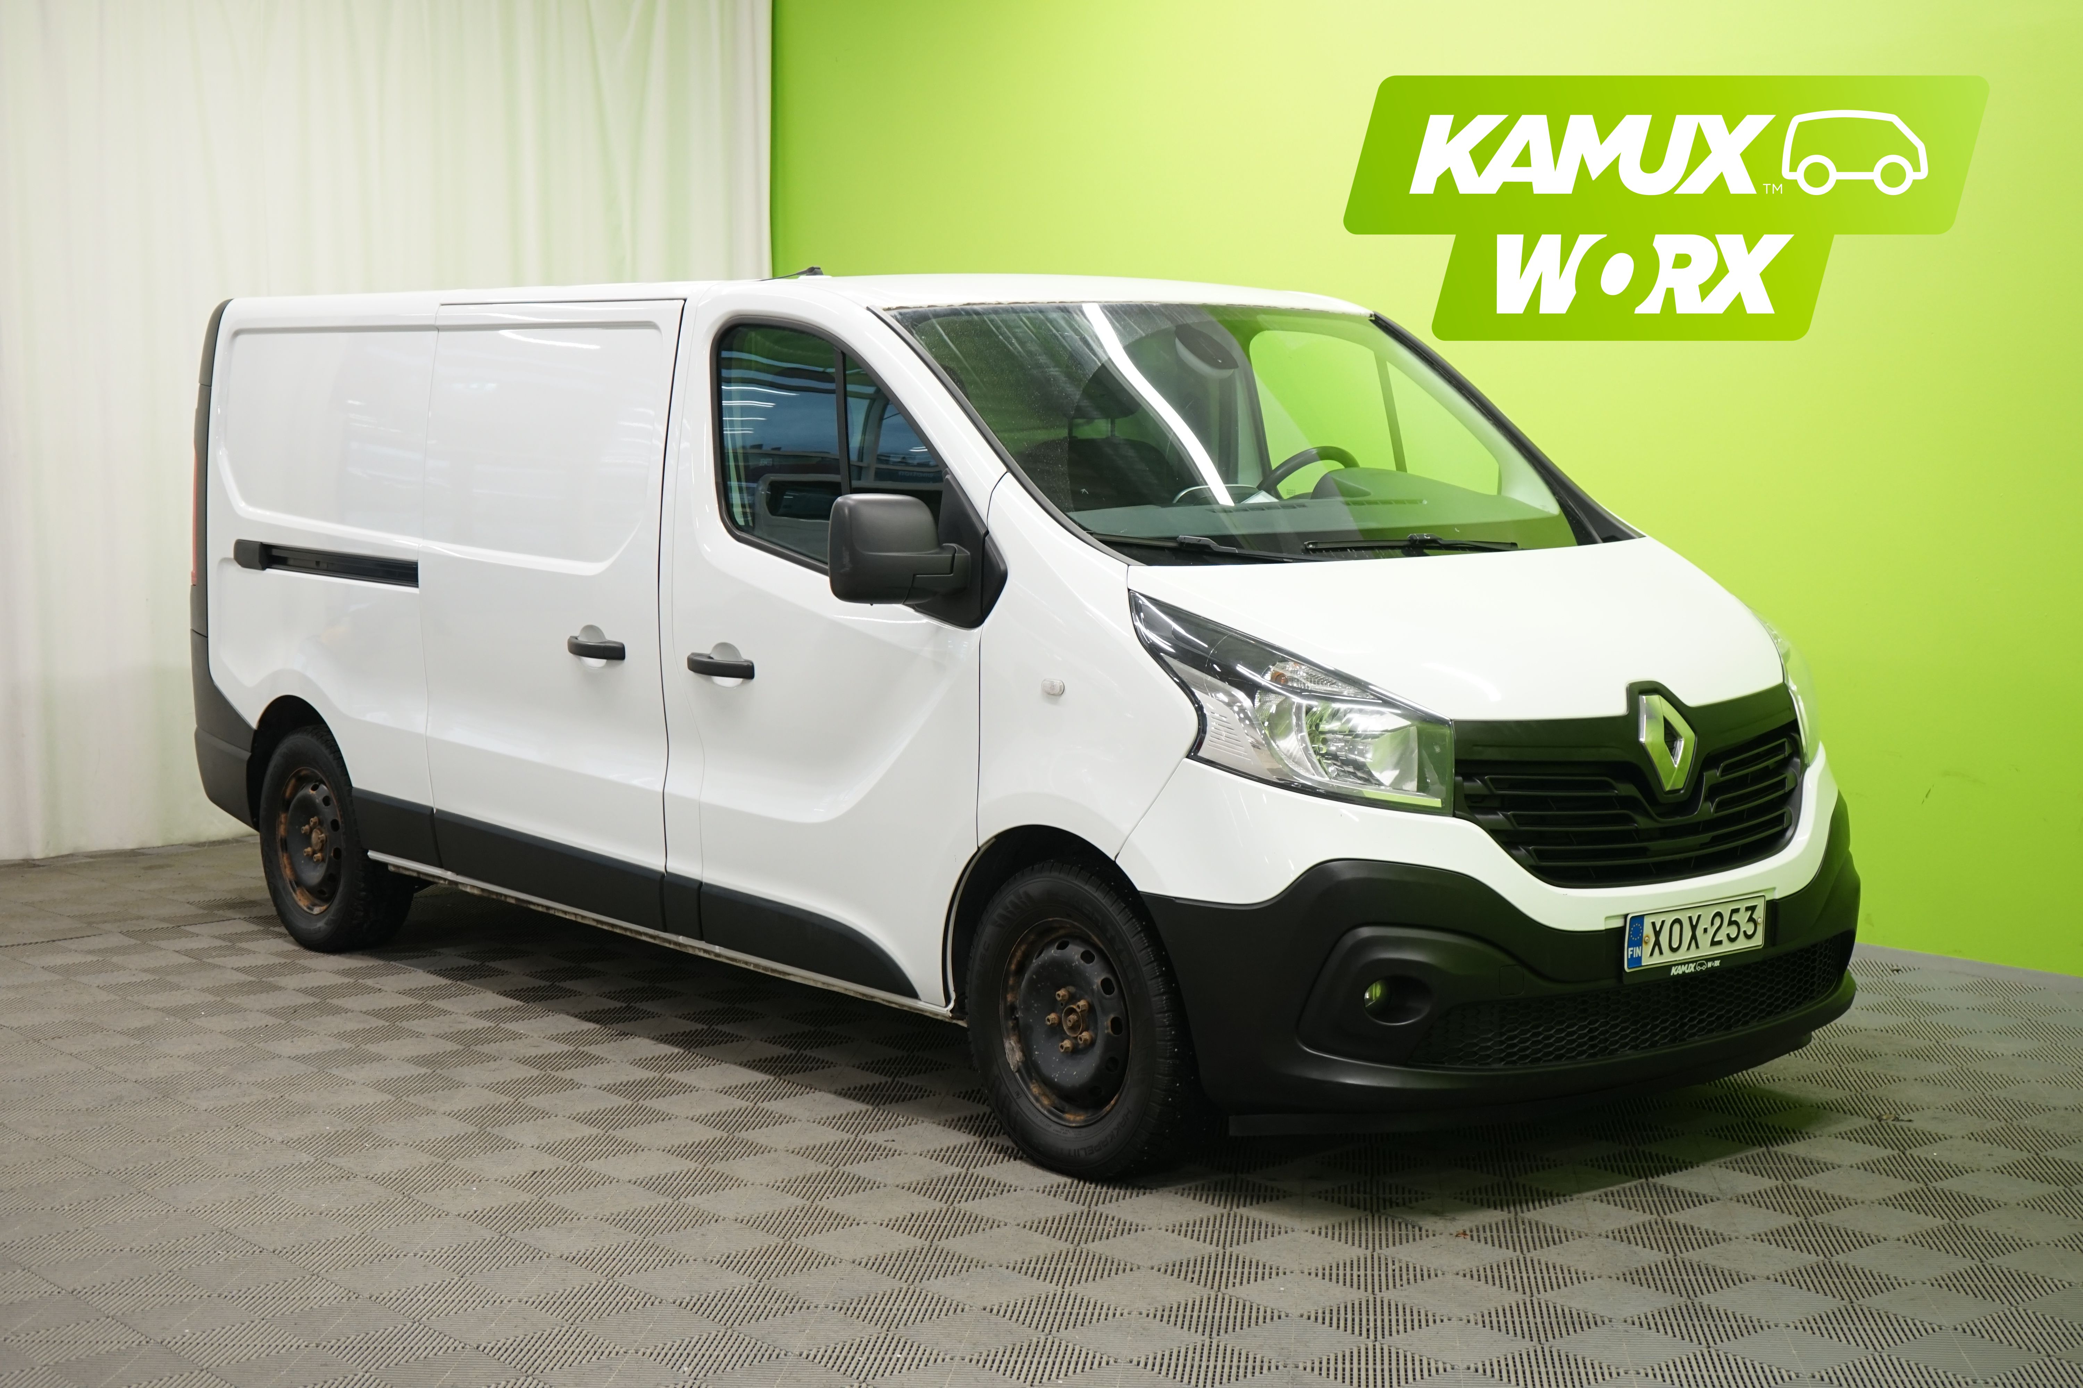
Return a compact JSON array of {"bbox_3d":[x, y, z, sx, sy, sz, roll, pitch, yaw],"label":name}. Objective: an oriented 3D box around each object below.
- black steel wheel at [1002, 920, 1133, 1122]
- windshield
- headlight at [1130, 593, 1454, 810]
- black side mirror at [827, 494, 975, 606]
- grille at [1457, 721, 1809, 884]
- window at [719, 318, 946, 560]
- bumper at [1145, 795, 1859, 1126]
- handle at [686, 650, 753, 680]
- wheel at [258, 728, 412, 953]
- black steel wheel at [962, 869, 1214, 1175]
[{"bbox_3d":[0.109,0.679,6.040,0.170,0.442,0.442,-4,7,-37],"label":"black steel wheel"},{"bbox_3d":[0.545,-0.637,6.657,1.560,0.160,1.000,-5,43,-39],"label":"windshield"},{"bbox_3d":[0.475,0.019,5.652,0.420,0.420,0.600,-4,7,-39],"label":"headlight"},{"bbox_3d":[-0.296,-0.305,6.083,0.220,0.245,0.240,-4,7,-39],"label":"black side mirror"},{"bbox_3d":[1.262,0.232,5.883,1.110,0.285,0.170,-4,7,-39],"label":"grille"},{"bbox_3d":[-0.495,-0.536,6.523,0.060,0.600,0.850,5,1,-42],"label":"window"},{"bbox_3d":[1.129,0.531,6.073,1.920,0.580,0.650,-4,7,-39],"label":"bumper"},{"bbox_3d":[-0.744,-0.064,6.721,0.050,0.050,0.250,-4,7,-39],"label":"handle"},{"bbox_3d":[-2.120,0.431,8.724,0.220,0.675,0.675,-4,7,-39],"label":"wheel"},{"bbox_3d":[0.115,0.673,6.044,0.220,0.675,0.675,-4,7,-37],"label":"black steel wheel"}]

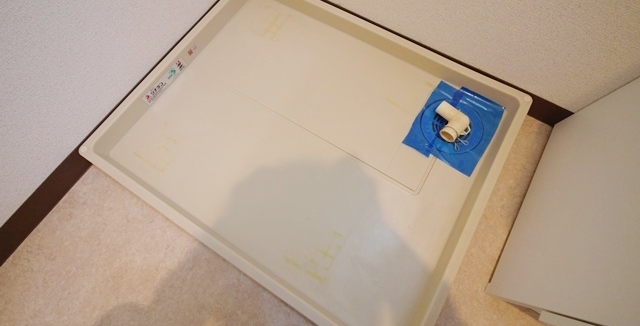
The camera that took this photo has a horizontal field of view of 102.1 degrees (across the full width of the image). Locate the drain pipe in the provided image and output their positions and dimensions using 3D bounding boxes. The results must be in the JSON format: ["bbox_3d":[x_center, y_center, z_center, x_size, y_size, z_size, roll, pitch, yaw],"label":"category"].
[{"bbox_3d":[0.297,-0.092,0.586,0.082,0.038,0.068,42,78,13],"label":"drain pipe"}]

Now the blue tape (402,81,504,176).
[{"bbox_3d":[0.314,-0.091,0.597,0.165,0.014,0.202,31,76,11],"label":"blue tape"}]

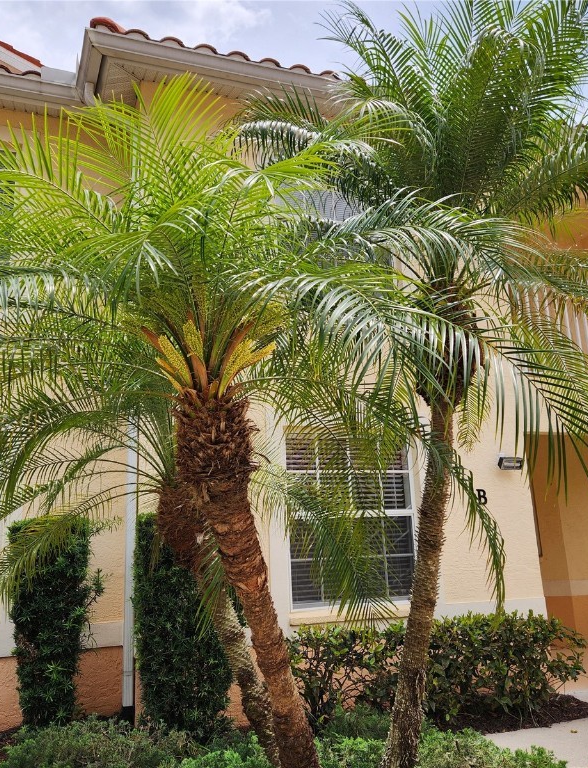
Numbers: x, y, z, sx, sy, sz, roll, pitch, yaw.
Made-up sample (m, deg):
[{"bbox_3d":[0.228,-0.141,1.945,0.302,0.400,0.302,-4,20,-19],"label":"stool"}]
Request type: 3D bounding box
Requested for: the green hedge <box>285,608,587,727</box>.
[{"bbox_3d":[1.267,2.332,5.665,2.600,0.770,0.660,2,-13,-20],"label":"green hedge"}]

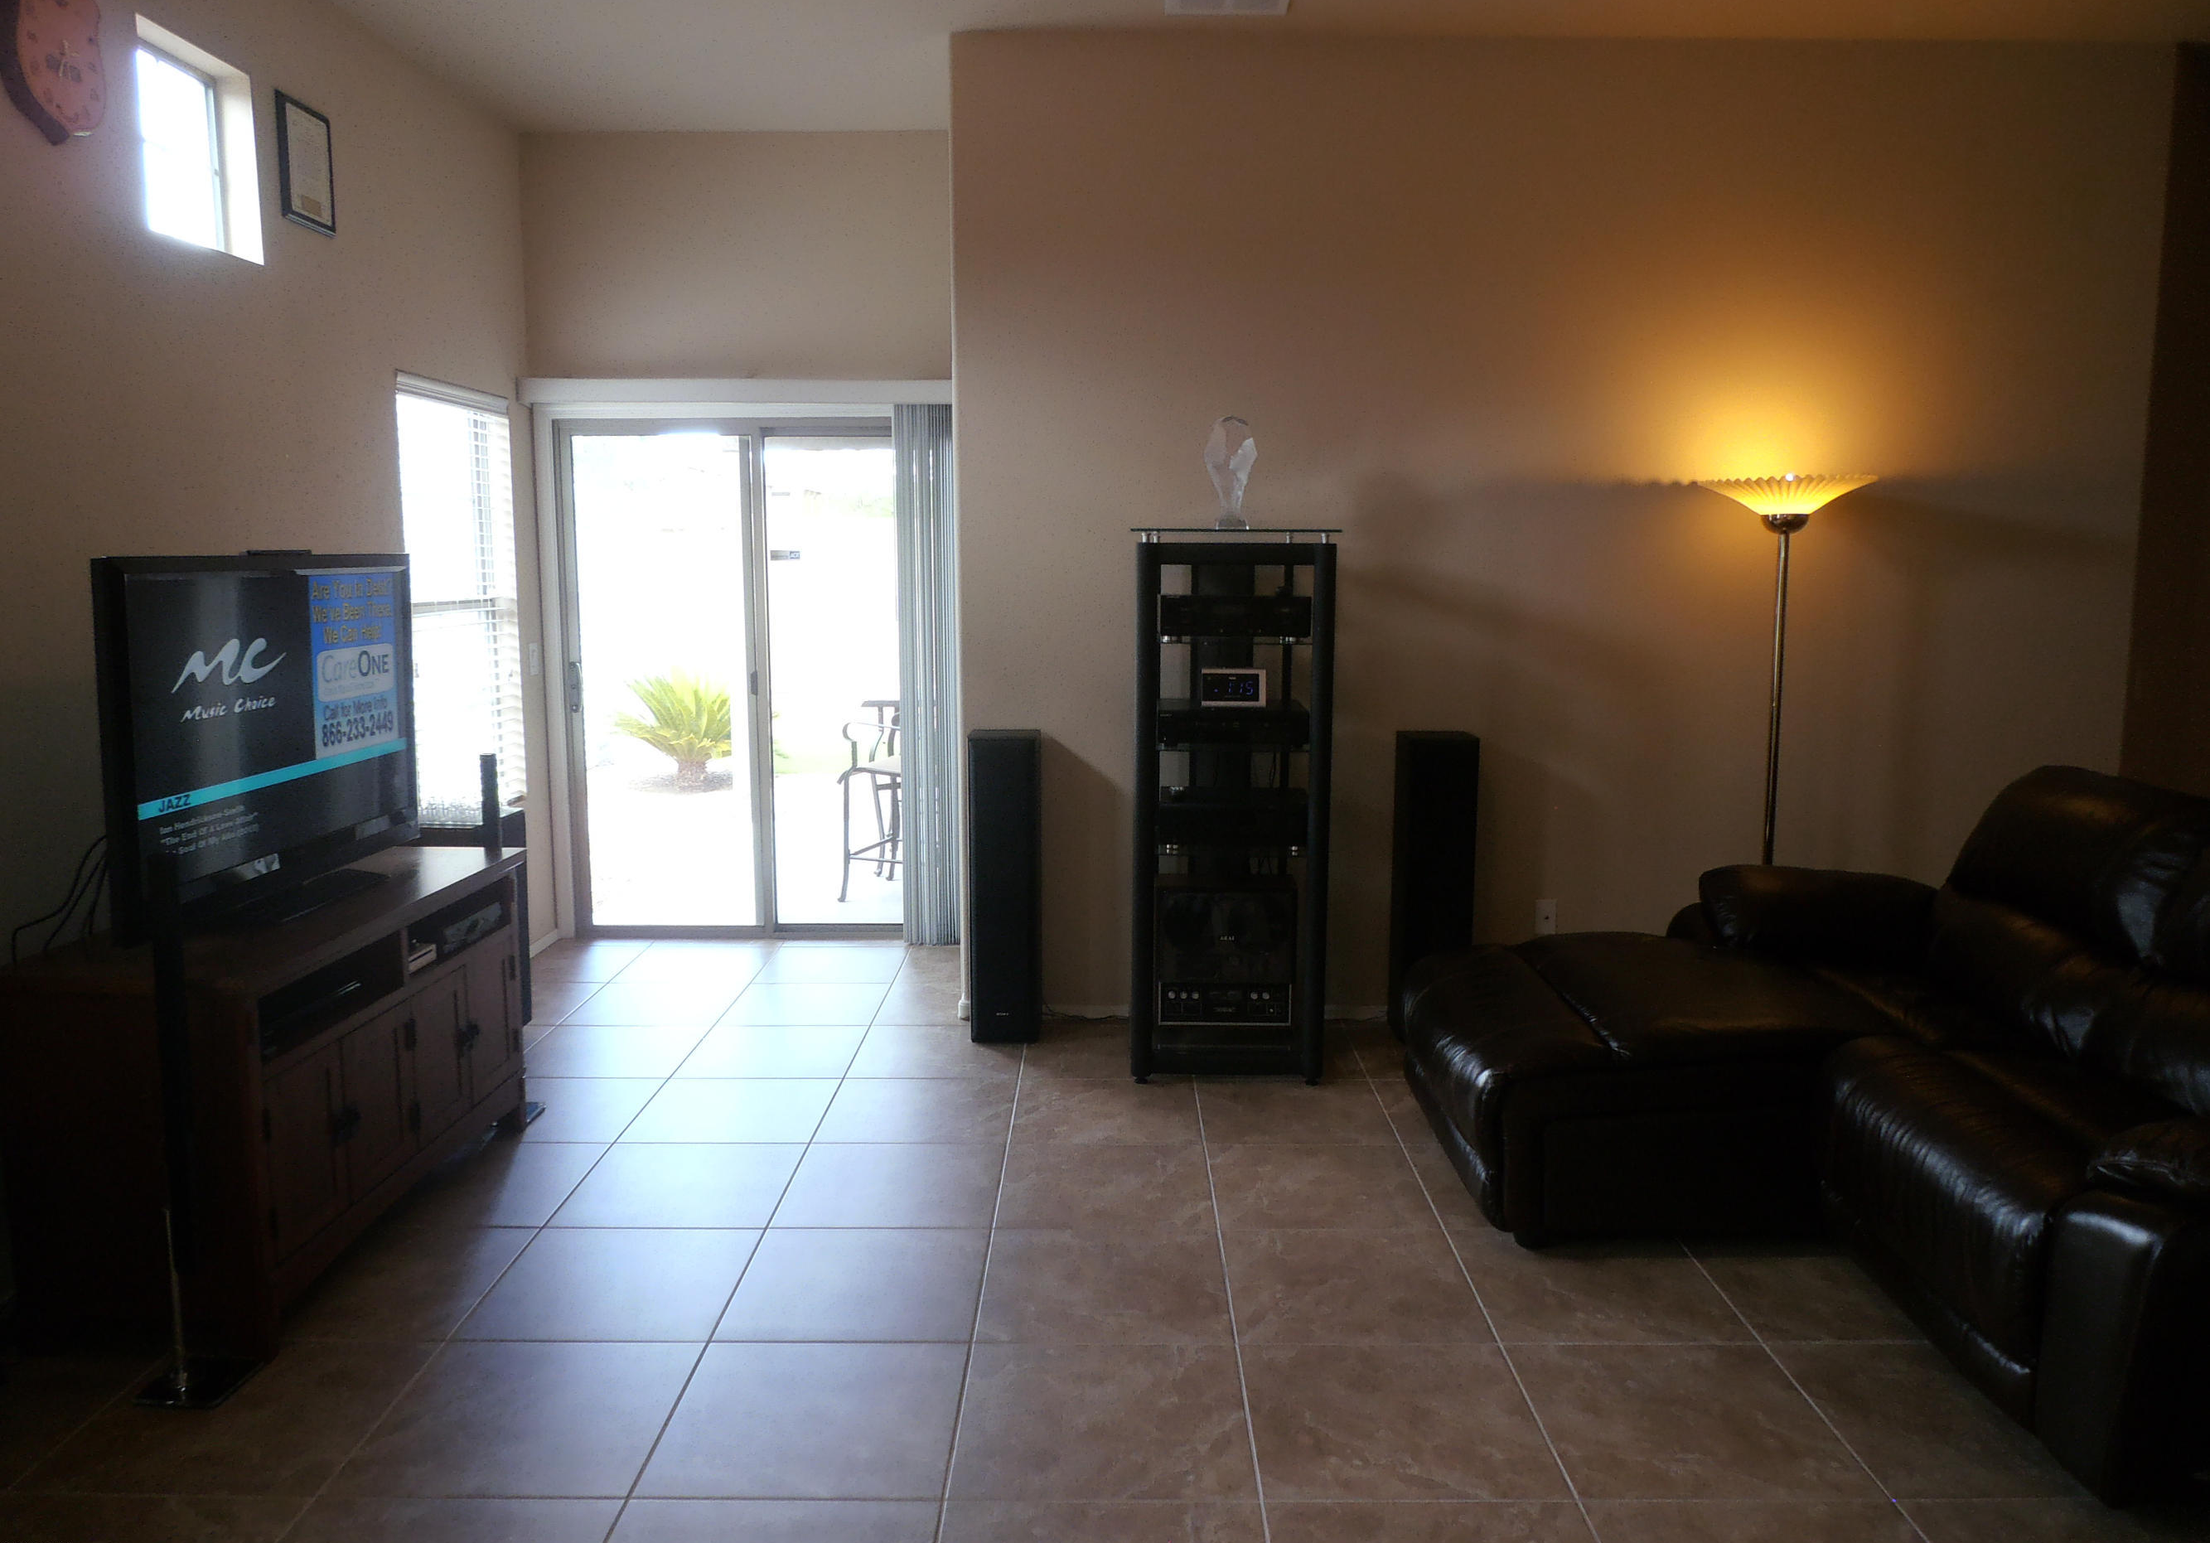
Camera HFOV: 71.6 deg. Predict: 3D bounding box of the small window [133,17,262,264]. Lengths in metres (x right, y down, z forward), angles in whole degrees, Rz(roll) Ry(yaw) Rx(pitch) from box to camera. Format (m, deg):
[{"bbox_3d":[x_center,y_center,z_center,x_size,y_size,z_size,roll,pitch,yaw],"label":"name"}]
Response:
[{"bbox_3d":[-2.243,-1.508,3.715,0.117,0.467,0.467,0,8,0],"label":"small window"}]

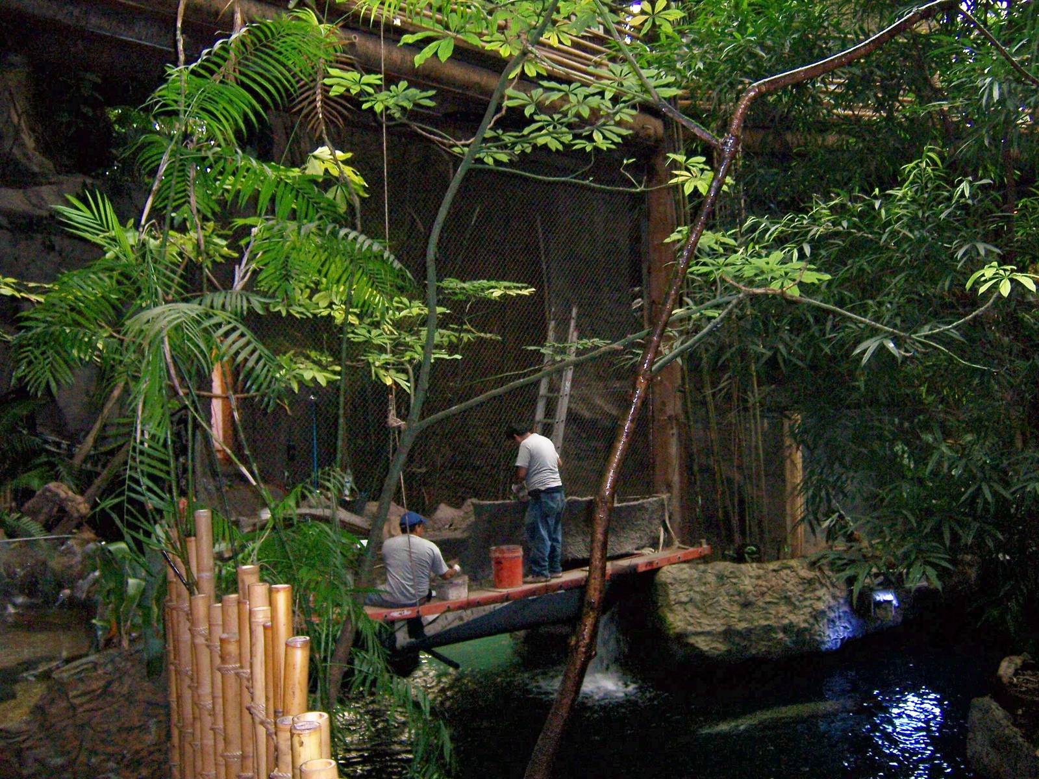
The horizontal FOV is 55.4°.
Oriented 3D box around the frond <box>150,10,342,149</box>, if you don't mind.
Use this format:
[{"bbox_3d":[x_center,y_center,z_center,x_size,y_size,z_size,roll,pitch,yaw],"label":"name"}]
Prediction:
[{"bbox_3d":[-1.193,-1.344,4.300,0.770,0.560,0.500,-1,2,0],"label":"frond"}]

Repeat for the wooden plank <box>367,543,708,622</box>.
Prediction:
[{"bbox_3d":[0.119,1.856,9.466,4.500,0.100,0.350,-3,2,-35],"label":"wooden plank"}]

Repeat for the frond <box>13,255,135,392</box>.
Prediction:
[{"bbox_3d":[-2.034,-0.293,4.500,0.510,0.590,0.450,-1,2,0],"label":"frond"}]

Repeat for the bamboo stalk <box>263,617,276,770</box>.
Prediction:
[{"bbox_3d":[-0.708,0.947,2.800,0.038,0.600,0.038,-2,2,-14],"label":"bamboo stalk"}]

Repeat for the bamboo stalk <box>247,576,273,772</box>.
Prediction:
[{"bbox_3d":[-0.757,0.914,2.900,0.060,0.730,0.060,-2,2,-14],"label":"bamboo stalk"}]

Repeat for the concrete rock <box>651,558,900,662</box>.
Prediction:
[{"bbox_3d":[2.767,2.346,10.700,2.500,1.000,1.100,-2,2,-15],"label":"concrete rock"}]

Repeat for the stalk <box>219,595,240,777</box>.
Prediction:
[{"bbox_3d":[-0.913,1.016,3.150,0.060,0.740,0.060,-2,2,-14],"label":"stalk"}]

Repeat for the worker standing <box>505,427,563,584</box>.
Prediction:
[{"bbox_3d":[0.159,1.084,9.450,0.480,1.520,0.460,-3,3,-37],"label":"worker standing"}]

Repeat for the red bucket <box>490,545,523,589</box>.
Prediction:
[{"bbox_3d":[-0.121,1.656,9.250,0.305,0.375,0.305,-1,2,0],"label":"red bucket"}]

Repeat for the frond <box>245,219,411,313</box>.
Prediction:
[{"bbox_3d":[-0.830,-0.537,4.300,0.670,0.400,0.450,-1,2,0],"label":"frond"}]

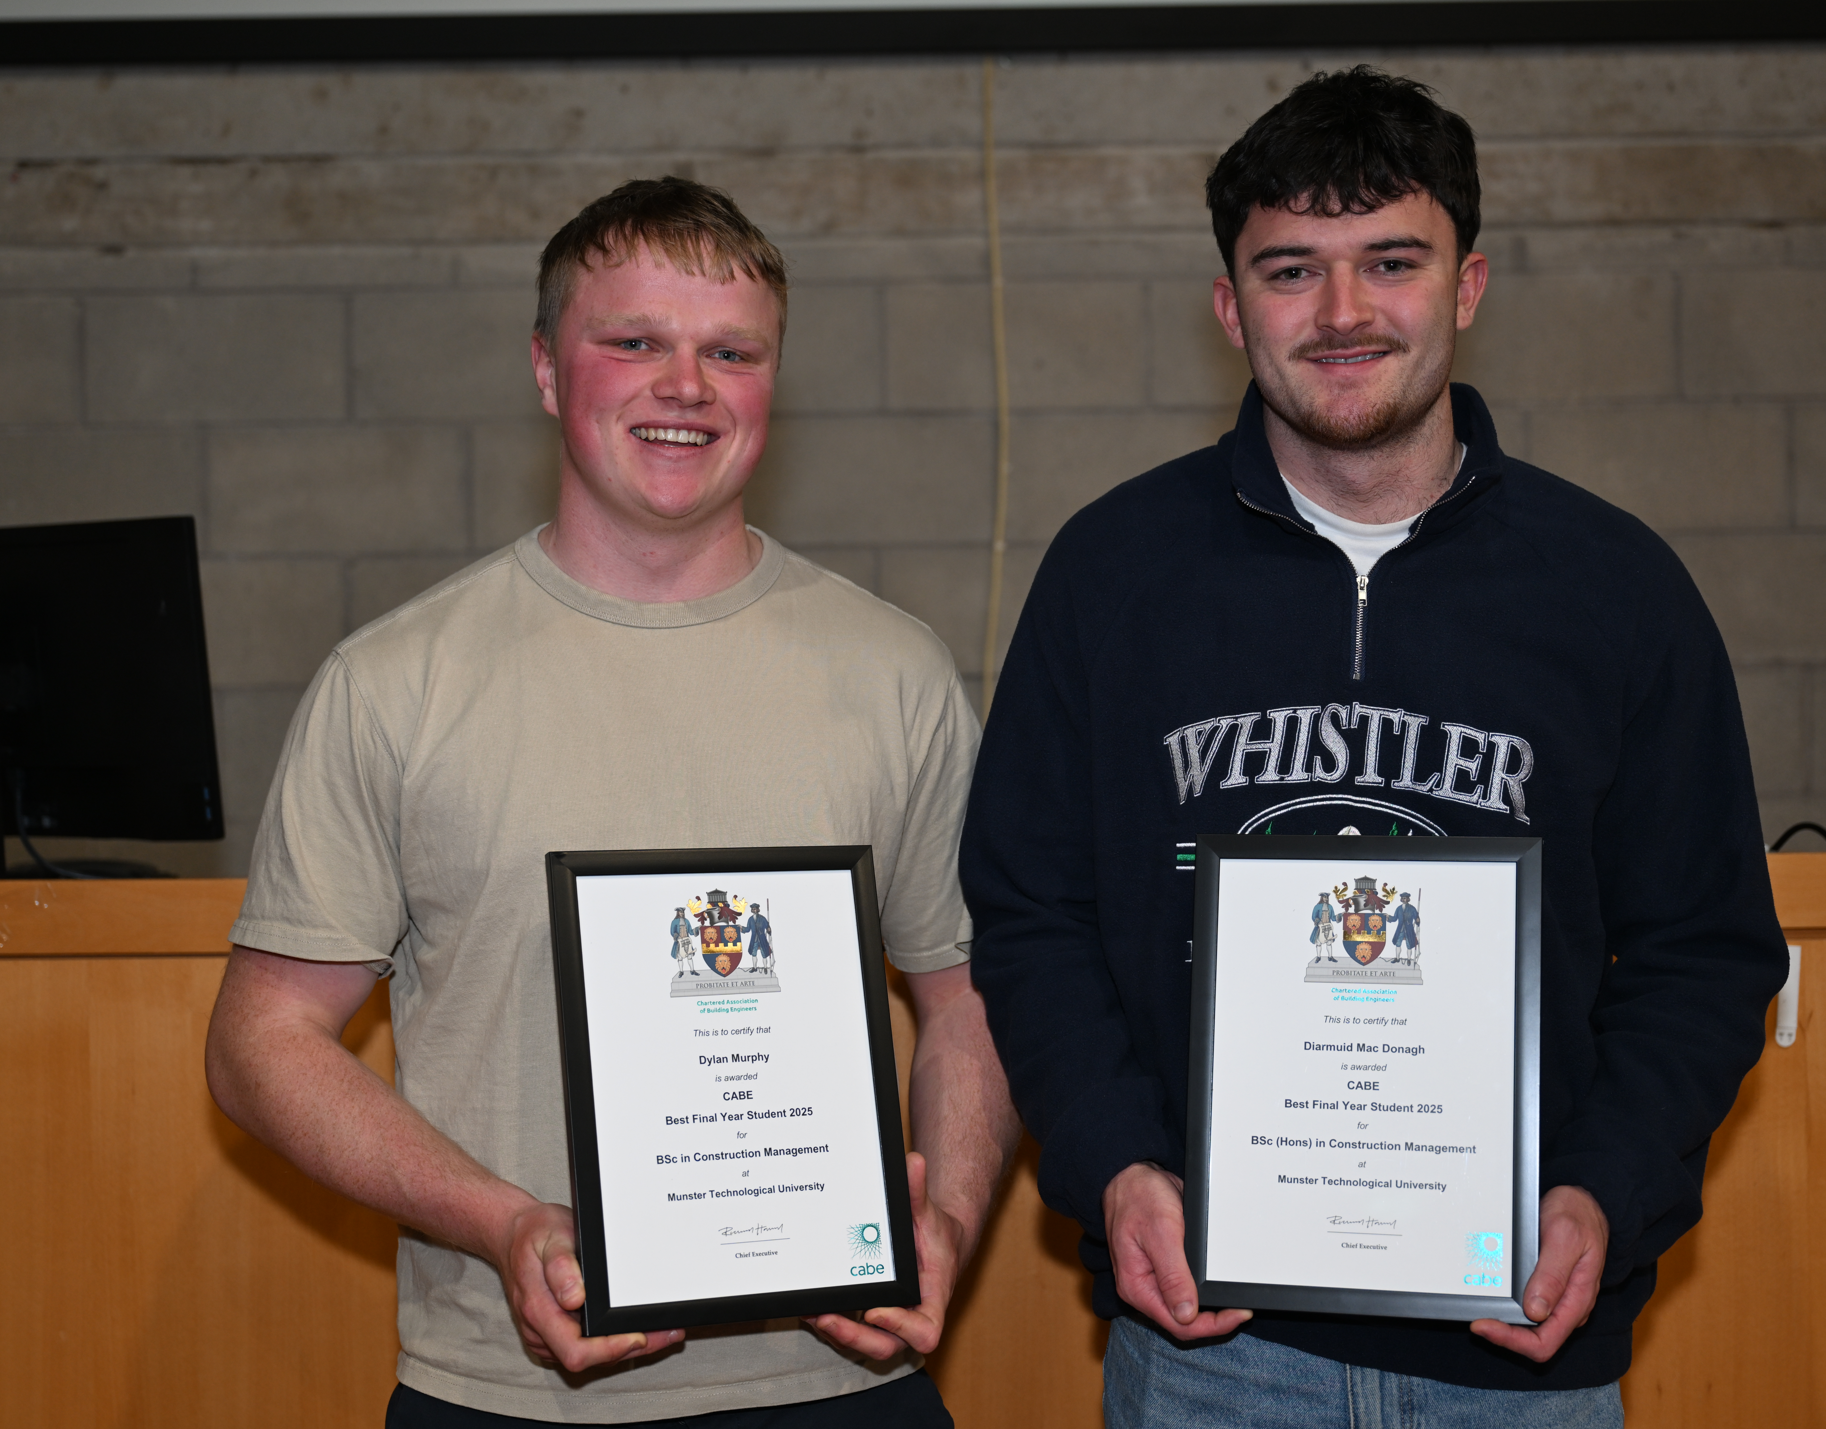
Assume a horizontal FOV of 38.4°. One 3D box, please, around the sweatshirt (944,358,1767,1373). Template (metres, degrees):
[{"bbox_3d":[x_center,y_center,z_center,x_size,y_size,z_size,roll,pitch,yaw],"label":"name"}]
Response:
[{"bbox_3d":[0.338,0.117,1.915,0.600,0.720,0.310,-1,1,12],"label":"sweatshirt"}]

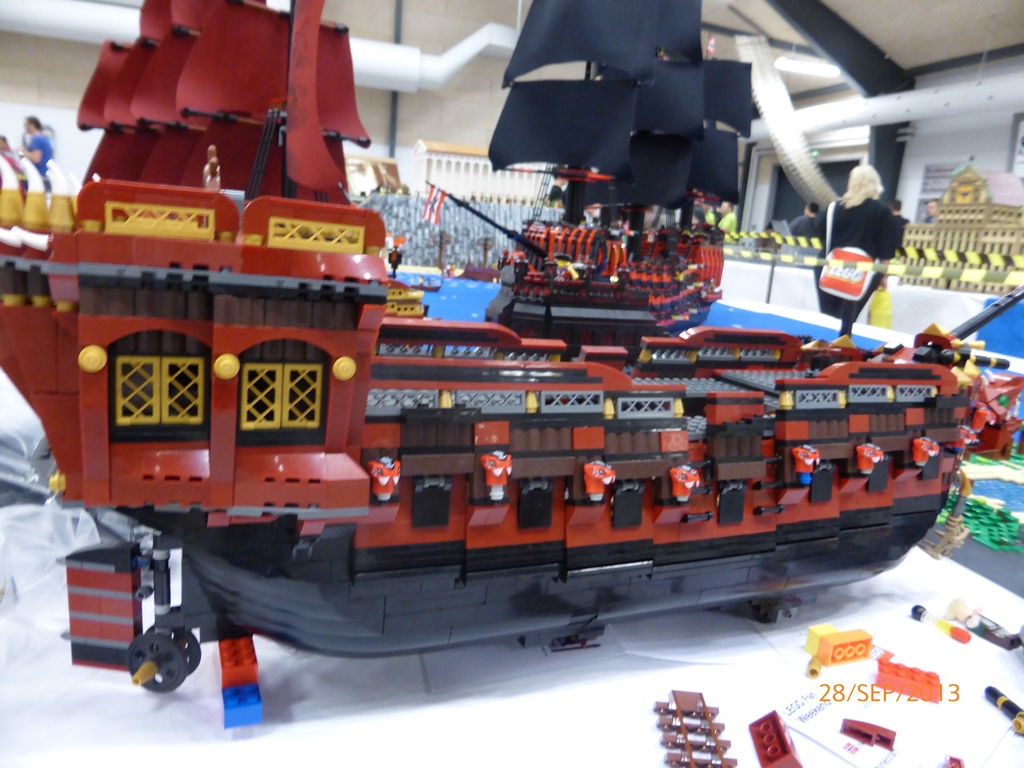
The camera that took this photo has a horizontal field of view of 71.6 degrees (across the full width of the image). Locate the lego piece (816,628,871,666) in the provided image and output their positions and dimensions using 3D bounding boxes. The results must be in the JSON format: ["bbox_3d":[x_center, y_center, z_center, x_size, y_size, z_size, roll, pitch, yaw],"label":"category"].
[{"bbox_3d":[0.201,0.160,0.429,0.032,0.016,0.011,1,13,-21],"label":"lego piece"}]

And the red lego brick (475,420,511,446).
[{"bbox_3d":[-0.010,0.021,0.305,0.016,0.010,0.008,0,-1,-25],"label":"red lego brick"}]

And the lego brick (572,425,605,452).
[{"bbox_3d":[0.033,0.024,0.322,0.016,0.010,0.008,0,-1,-26],"label":"lego brick"}]

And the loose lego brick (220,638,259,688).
[{"bbox_3d":[-0.135,0.135,0.350,0.016,0.011,0.031,0,13,-25],"label":"loose lego brick"}]

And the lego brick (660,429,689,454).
[{"bbox_3d":[0.076,0.028,0.343,0.016,0.010,0.008,0,-1,-26],"label":"lego brick"}]

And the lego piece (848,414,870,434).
[{"bbox_3d":[0.192,0.022,0.399,0.016,0.010,0.008,0,-1,-26],"label":"lego piece"}]

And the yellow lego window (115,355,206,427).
[{"bbox_3d":[-0.122,0.002,0.246,0.028,0.024,0.004,1,11,-22],"label":"yellow lego window"}]

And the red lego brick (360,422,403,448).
[{"bbox_3d":[-0.053,0.021,0.286,0.016,0.010,0.008,0,-1,-25],"label":"red lego brick"}]

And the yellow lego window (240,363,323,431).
[{"bbox_3d":[-0.084,0.004,0.261,0.028,0.024,0.004,1,11,-22],"label":"yellow lego window"}]

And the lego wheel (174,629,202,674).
[{"bbox_3d":[-0.134,0.105,0.278,0.024,0.024,0.006,7,10,11],"label":"lego wheel"}]

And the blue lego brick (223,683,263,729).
[{"bbox_3d":[-0.121,0.142,0.318,0.016,0.011,0.020,0,11,-25],"label":"blue lego brick"}]

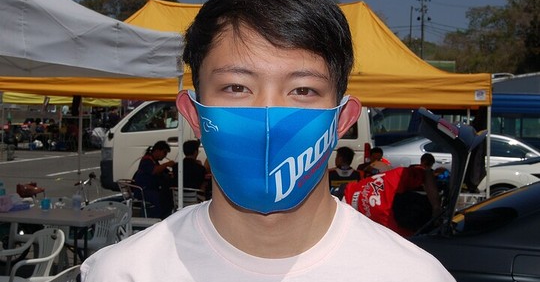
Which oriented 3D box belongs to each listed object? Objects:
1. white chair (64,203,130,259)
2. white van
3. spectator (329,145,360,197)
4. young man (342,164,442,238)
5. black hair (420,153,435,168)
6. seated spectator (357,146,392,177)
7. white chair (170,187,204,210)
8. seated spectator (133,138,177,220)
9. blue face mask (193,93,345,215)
[{"bbox_3d":[-1.574,0.946,7.800,0.560,0.800,0.560,2,2,27],"label":"white chair"},{"bbox_3d":[-0.530,0.183,15.650,4.700,1.960,1.690,1,1,5],"label":"white van"},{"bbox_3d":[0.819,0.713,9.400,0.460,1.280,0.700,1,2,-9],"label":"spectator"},{"bbox_3d":[0.615,0.808,4.800,0.720,1.320,0.520,0,2,-30],"label":"young man"},{"bbox_3d":[1.879,0.253,10.200,0.170,0.180,0.200,1,1,6],"label":"black hair"},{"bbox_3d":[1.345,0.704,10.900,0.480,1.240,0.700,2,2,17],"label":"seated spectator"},{"bbox_3d":[-0.972,0.921,10.200,0.480,0.760,0.510,1,2,9],"label":"white chair"},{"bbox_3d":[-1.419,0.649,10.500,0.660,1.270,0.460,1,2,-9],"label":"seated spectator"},{"bbox_3d":[-0.003,0.010,0.875,0.160,0.128,0.110,2,1,0],"label":"blue face mask"}]

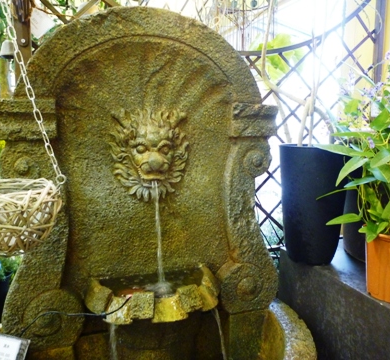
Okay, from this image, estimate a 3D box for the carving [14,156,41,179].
[{"bbox_3d":[-0.481,-0.032,0.996,0.073,0.075,0.040,-3,8,-20],"label":"carving"}]

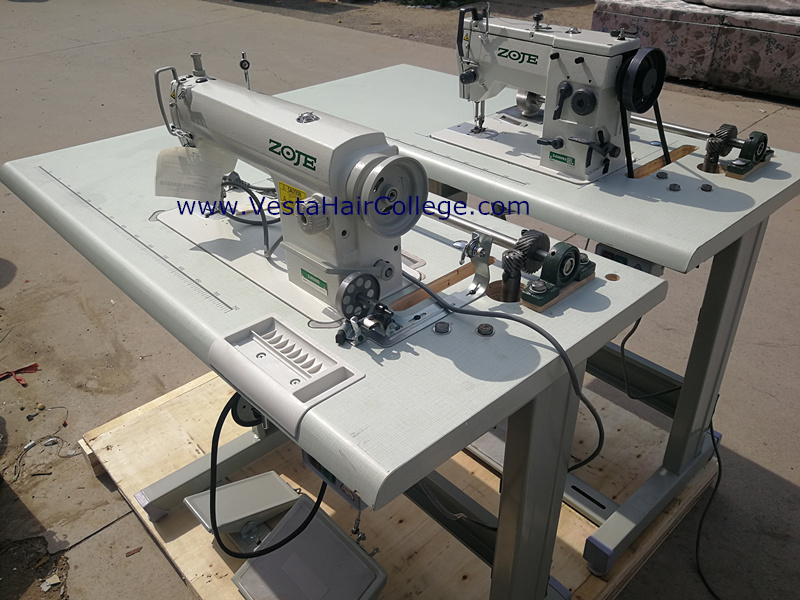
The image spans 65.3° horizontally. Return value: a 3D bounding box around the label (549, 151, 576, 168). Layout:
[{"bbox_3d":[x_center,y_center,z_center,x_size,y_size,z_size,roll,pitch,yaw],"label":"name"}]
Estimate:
[{"bbox_3d":[0.290,-0.251,1.117,0.003,0.017,0.055,-26,40,-34],"label":"label"}]

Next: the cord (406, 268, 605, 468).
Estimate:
[{"bbox_3d":[0.152,0.113,0.912,0.190,0.350,0.300,-27,40,-35],"label":"cord"}]

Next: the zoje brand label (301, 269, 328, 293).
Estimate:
[{"bbox_3d":[-0.113,-0.023,0.816,0.003,0.017,0.055,-27,40,-35],"label":"zoje brand label"}]

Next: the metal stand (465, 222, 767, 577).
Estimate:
[{"bbox_3d":[0.319,0.027,1.483,0.500,0.730,0.820,-26,40,-34],"label":"metal stand"}]

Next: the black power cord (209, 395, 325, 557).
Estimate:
[{"bbox_3d":[-0.206,0.228,0.926,0.160,0.380,0.220,-27,40,-35],"label":"black power cord"}]

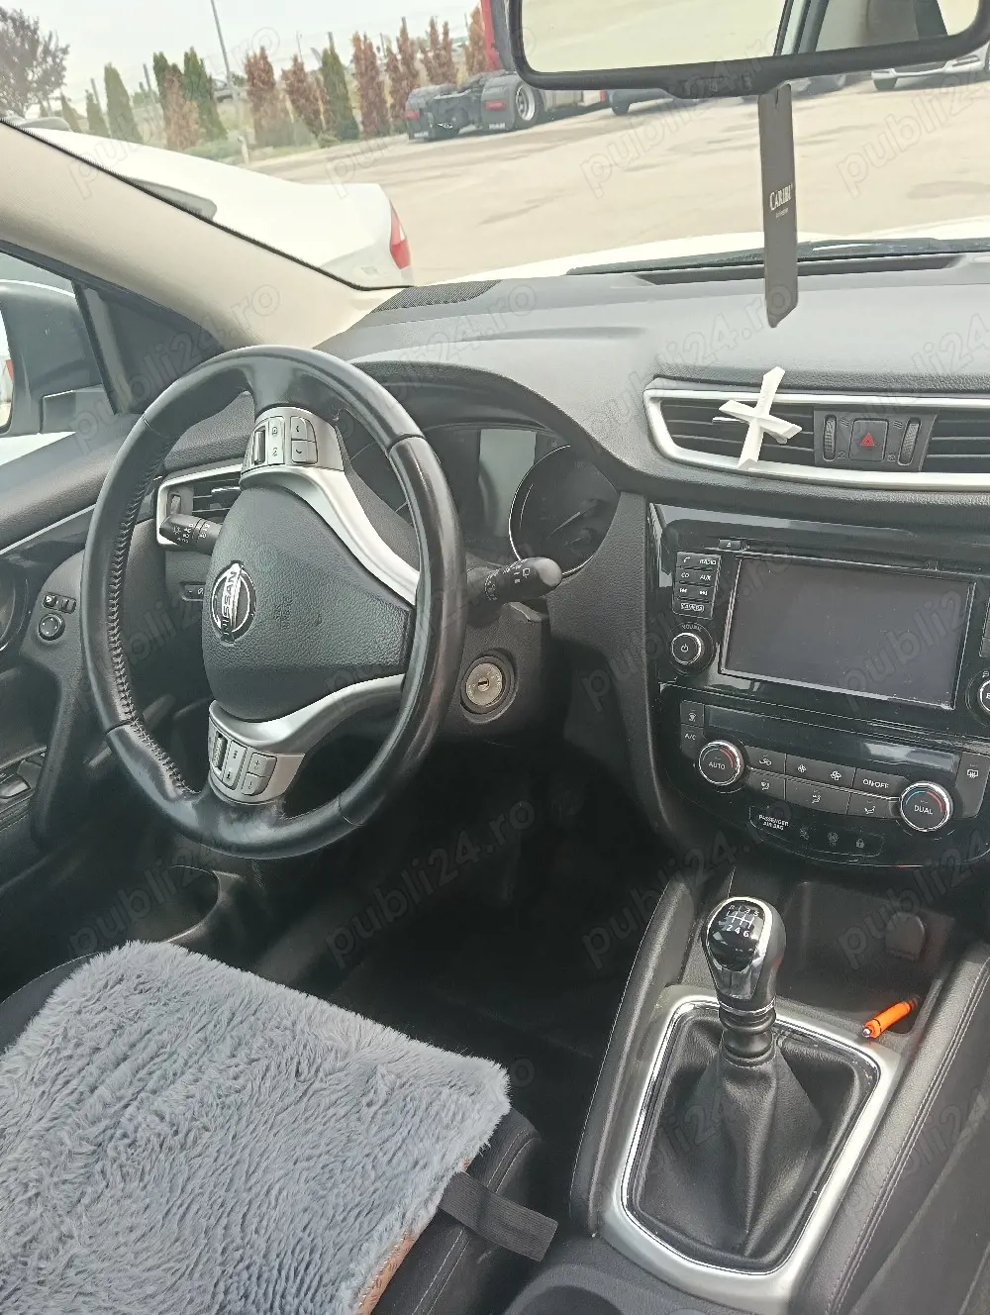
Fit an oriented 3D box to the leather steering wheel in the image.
[{"bbox_3d":[-0.164,-0.042,0.778,0.370,0.370,0.090,10,5,31],"label":"leather steering wheel"}]

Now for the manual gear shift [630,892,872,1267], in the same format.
[{"bbox_3d":[0.142,0.243,0.636,0.142,0.187,0.148,10,43,31],"label":"manual gear shift"}]

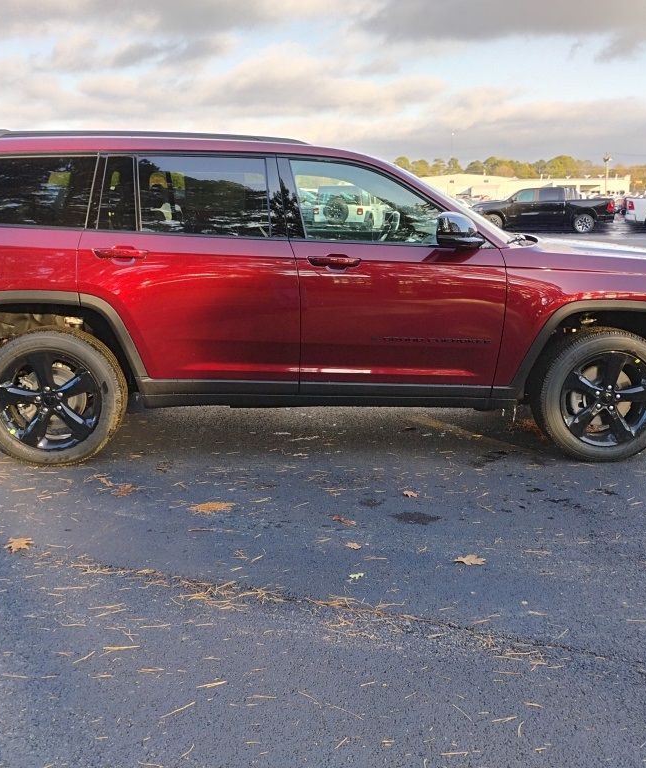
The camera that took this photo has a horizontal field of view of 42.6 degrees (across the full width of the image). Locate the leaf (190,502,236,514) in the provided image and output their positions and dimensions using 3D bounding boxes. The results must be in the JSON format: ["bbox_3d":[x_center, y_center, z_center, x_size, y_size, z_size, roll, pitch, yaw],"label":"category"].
[{"bbox_3d":[-0.532,0.594,3.970,0.210,0.020,0.105,-2,13,-10],"label":"leaf"}]

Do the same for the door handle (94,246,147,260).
[{"bbox_3d":[-1.045,-0.674,4.276,0.268,0.066,0.060,0,13,-4],"label":"door handle"}]

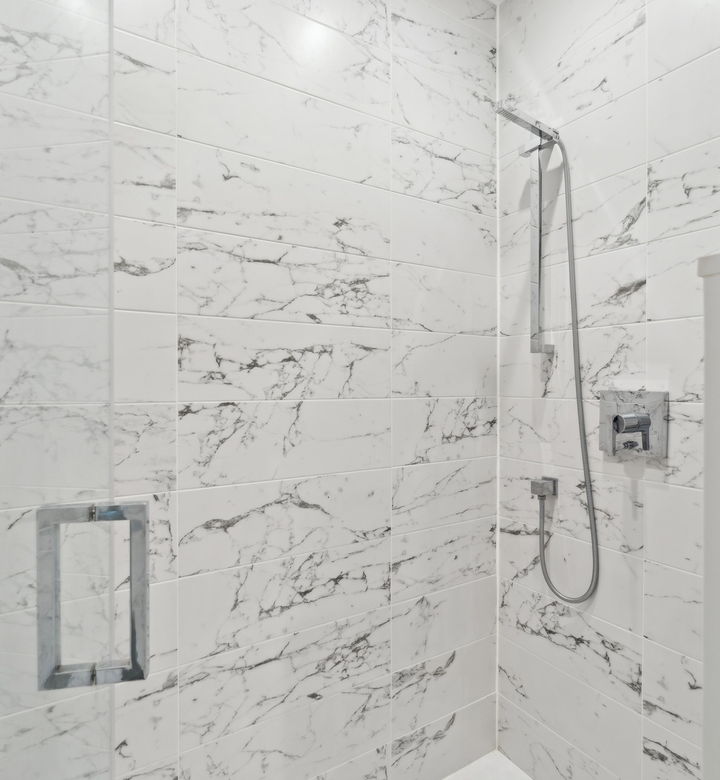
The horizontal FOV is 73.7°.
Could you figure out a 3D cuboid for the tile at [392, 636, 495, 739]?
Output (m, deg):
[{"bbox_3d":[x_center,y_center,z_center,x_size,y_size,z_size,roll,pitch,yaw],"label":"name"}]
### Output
[{"bbox_3d":[0.284,0.947,1.554,0.449,0.203,0.010,0,0,-32],"label":"tile"}]

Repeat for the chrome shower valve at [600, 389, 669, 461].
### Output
[{"bbox_3d":[0.677,0.086,1.238,0.090,0.168,0.173,0,0,-31],"label":"chrome shower valve"}]

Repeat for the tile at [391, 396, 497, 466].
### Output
[{"bbox_3d":[0.281,0.129,1.537,0.447,0.202,0.010,0,0,-32],"label":"tile"}]

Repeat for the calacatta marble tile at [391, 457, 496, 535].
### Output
[{"bbox_3d":[0.281,0.332,1.539,0.447,0.202,0.010,0,0,-32],"label":"calacatta marble tile"}]

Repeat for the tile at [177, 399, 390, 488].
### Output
[{"bbox_3d":[-0.166,0.130,1.262,0.599,0.202,0.010,0,0,-32],"label":"tile"}]

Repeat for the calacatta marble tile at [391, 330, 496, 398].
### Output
[{"bbox_3d":[0.281,-0.075,1.536,0.447,0.202,0.010,0,0,-32],"label":"calacatta marble tile"}]

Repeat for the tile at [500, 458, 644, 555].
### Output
[{"bbox_3d":[0.608,0.334,1.450,0.012,0.202,0.491,0,0,-31],"label":"tile"}]

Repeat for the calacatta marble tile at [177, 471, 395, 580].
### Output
[{"bbox_3d":[-0.166,0.333,1.264,0.599,0.202,0.010,0,0,-32],"label":"calacatta marble tile"}]

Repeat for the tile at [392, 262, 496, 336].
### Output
[{"bbox_3d":[0.282,-0.278,1.534,0.447,0.202,0.010,0,0,-32],"label":"tile"}]

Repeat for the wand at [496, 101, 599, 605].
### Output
[{"bbox_3d":[0.483,-0.071,1.339,0.312,1.348,0.249,0,0,-32],"label":"wand"}]

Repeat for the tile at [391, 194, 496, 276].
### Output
[{"bbox_3d":[0.281,-0.482,1.540,0.446,0.202,0.012,0,0,-31],"label":"tile"}]

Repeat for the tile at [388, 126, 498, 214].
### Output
[{"bbox_3d":[0.283,-0.685,1.531,0.447,0.202,0.010,0,0,-32],"label":"tile"}]

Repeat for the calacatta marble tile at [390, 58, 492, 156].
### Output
[{"bbox_3d":[0.284,-0.893,1.540,0.449,0.203,0.010,0,0,-32],"label":"calacatta marble tile"}]

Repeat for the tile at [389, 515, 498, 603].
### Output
[{"bbox_3d":[0.284,0.538,1.550,0.449,0.203,0.010,0,0,-32],"label":"tile"}]

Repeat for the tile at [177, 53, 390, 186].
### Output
[{"bbox_3d":[-0.165,-0.687,1.266,0.601,0.203,0.010,0,0,-32],"label":"tile"}]

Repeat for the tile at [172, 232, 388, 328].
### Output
[{"bbox_3d":[-0.165,-0.278,1.269,0.601,0.203,0.010,0,0,-32],"label":"tile"}]

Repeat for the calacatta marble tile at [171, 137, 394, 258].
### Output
[{"bbox_3d":[-0.167,-0.480,1.267,0.598,0.202,0.012,0,0,-31],"label":"calacatta marble tile"}]

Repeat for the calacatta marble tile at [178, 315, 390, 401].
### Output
[{"bbox_3d":[-0.165,-0.073,1.270,0.601,0.203,0.010,0,0,-32],"label":"calacatta marble tile"}]

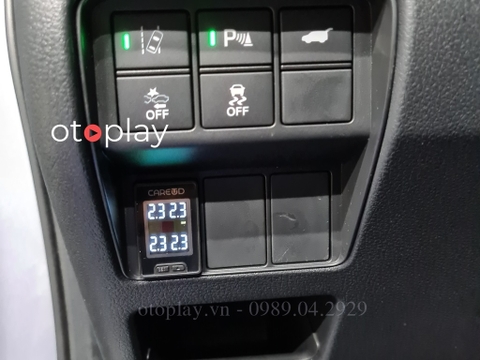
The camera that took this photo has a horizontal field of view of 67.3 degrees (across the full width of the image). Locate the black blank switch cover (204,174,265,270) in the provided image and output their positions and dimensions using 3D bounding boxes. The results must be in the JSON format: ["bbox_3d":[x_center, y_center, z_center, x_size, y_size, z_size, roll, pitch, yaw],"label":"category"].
[{"bbox_3d":[-0.002,0.017,0.148,0.024,0.038,0.004,-3,10,-3],"label":"black blank switch cover"}]

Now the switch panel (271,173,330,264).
[{"bbox_3d":[0.025,0.015,0.150,0.024,0.038,0.004,-3,10,-3],"label":"switch panel"}]

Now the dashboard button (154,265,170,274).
[{"bbox_3d":[-0.031,0.036,0.146,0.006,0.003,0.002,-3,10,-3],"label":"dashboard button"}]

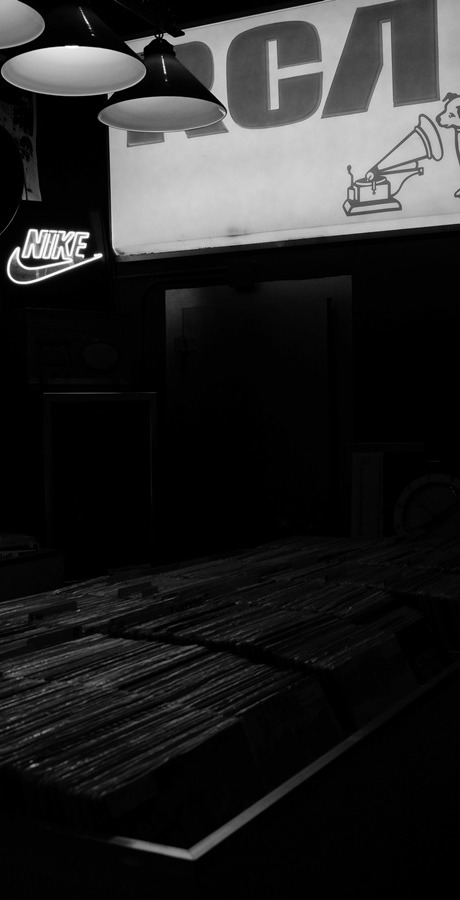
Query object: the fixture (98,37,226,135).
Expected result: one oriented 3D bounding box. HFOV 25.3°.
[{"bbox_3d":[-0.188,-1.015,2.785,0.350,0.208,0.350,-2,1,0],"label":"fixture"}]

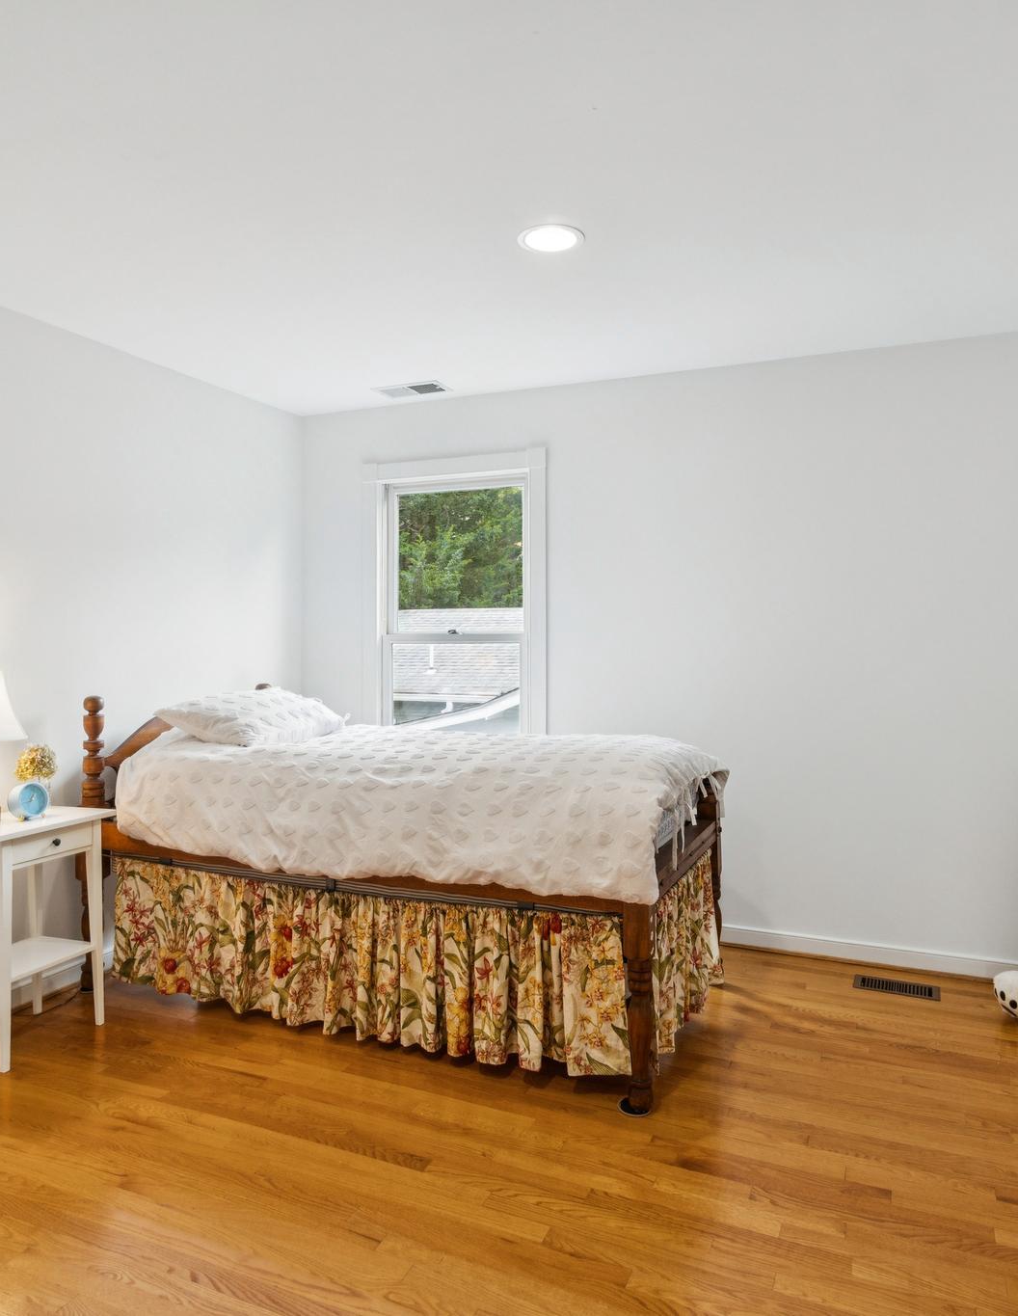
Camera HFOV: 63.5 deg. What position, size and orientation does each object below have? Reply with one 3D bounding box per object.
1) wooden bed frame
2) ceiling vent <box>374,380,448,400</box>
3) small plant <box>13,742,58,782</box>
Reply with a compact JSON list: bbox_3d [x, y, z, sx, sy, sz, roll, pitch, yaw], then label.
[{"bbox_3d":[-0.408,0.678,3.045,2.140,1.080,0.990,0,1,24],"label":"wooden bed frame"},{"bbox_3d":[-0.447,-1.237,3.820,0.340,0.020,0.185,0,1,24],"label":"ceiling vent"},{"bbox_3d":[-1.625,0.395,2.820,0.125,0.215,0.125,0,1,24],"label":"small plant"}]

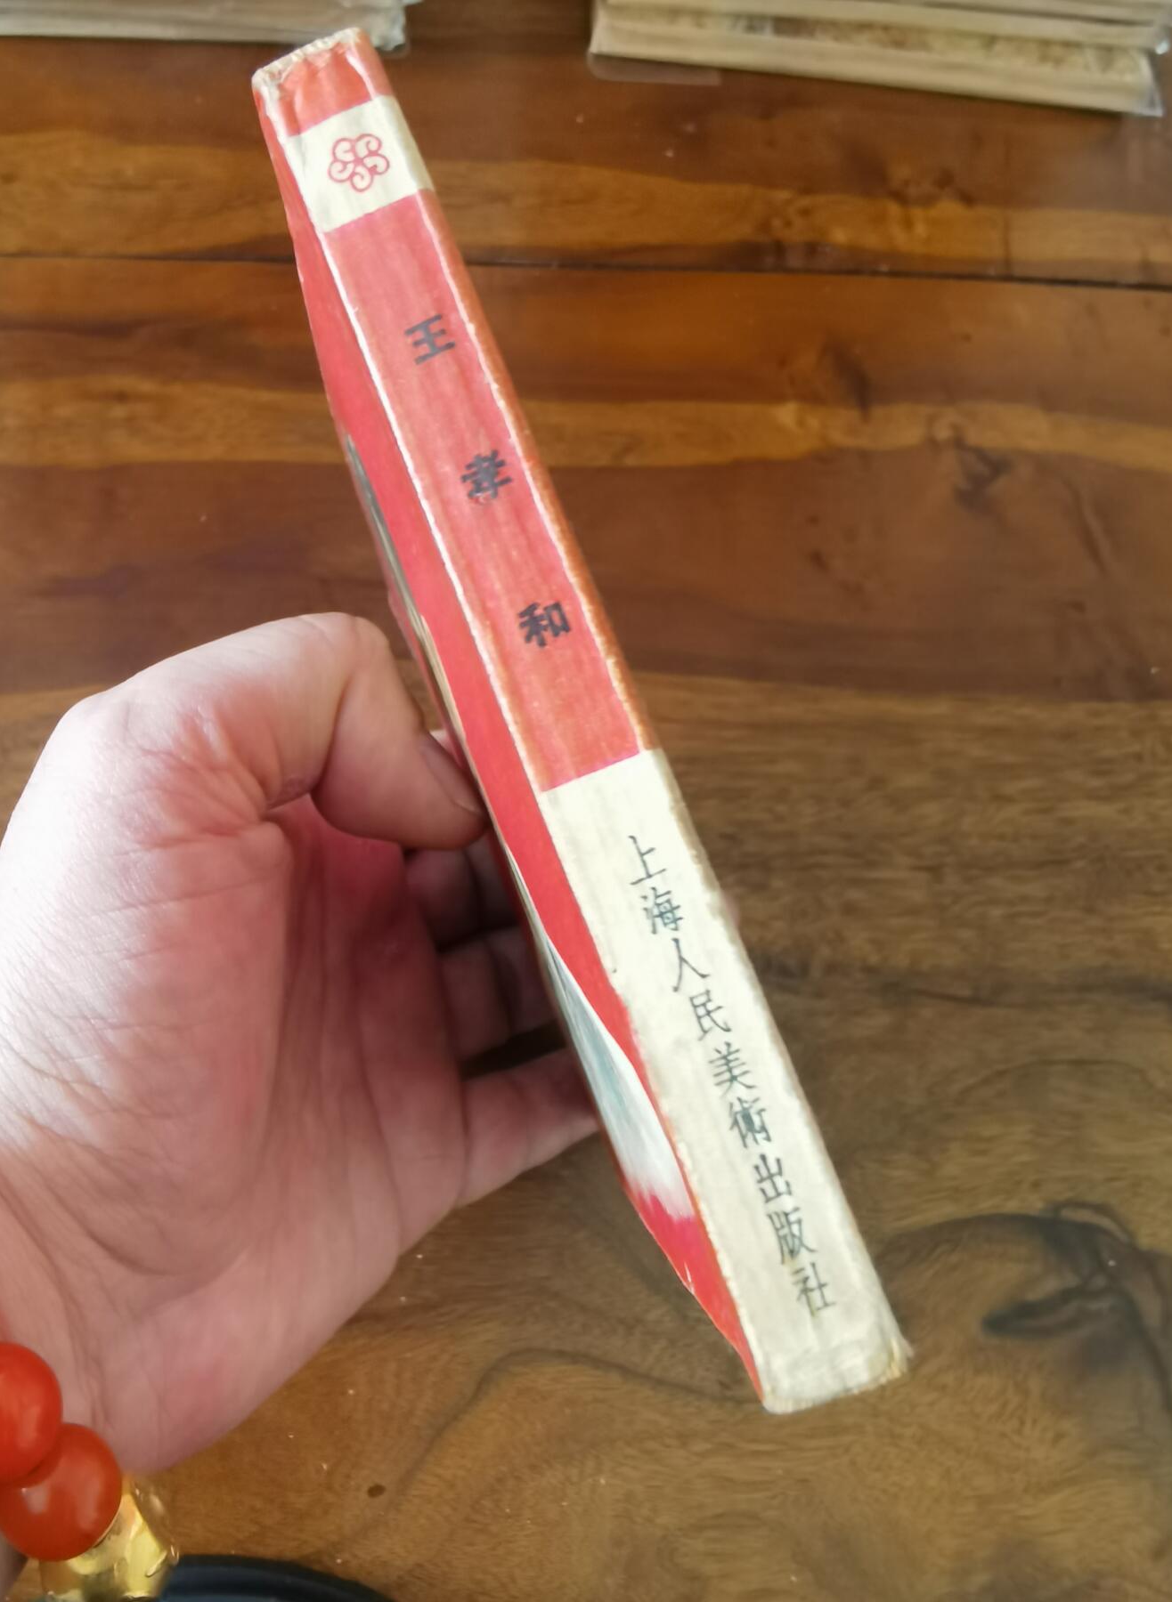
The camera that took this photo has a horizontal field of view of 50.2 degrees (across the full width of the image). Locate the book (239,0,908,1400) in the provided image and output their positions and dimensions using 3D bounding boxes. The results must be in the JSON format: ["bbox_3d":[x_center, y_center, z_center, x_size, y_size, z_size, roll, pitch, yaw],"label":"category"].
[{"bbox_3d":[-0.006,0.001,0.153,0.011,0.128,0.105,-21,82,-6],"label":"book"}]

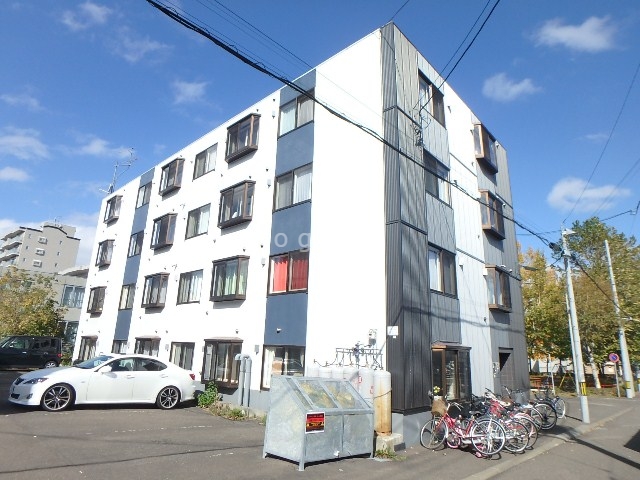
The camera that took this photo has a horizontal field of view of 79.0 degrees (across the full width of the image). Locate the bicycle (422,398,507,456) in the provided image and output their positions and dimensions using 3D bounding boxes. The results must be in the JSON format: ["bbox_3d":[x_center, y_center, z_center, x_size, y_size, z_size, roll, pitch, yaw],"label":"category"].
[{"bbox_3d":[2.835,3.815,8.034,1.740,1.040,0.560,-3,-16,18],"label":"bicycle"}]

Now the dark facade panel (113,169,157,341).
[{"bbox_3d":[-9.016,0.547,18.994,1.588,8.530,0.100,-12,-21,41],"label":"dark facade panel"}]

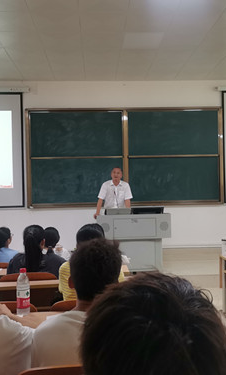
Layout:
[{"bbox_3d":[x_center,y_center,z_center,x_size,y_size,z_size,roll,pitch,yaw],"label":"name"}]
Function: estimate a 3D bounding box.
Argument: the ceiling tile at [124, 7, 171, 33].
[{"bbox_3d":[0.475,-2.181,4.948,0.600,0.025,0.600,-1,0,-3],"label":"ceiling tile"}]

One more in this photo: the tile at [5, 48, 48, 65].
[{"bbox_3d":[-1.410,-2.179,6.175,0.610,0.020,0.610,-1,0,-3],"label":"tile"}]

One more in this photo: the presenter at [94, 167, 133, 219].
[{"bbox_3d":[0.020,0.500,6.650,0.620,1.730,0.380,-1,0,-1],"label":"presenter"}]

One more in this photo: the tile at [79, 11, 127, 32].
[{"bbox_3d":[-0.124,-2.169,4.919,0.600,0.025,0.600,-1,0,-3],"label":"tile"}]

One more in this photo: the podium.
[{"bbox_3d":[0.307,0.811,6.025,1.130,0.980,0.740,-1,0,-3],"label":"podium"}]

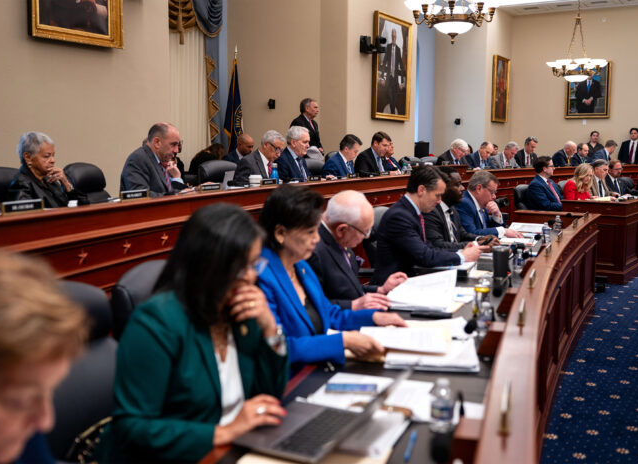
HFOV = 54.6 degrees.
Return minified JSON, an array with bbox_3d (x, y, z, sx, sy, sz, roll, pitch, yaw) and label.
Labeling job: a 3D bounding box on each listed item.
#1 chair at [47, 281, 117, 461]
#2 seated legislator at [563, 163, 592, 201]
[{"bbox_3d":[-0.513,0.690,1.727,0.660,1.100,0.640,3,8,19],"label":"chair"},{"bbox_3d":[2.976,-0.161,7.082,0.780,1.250,0.500,7,10,41],"label":"seated legislator"}]

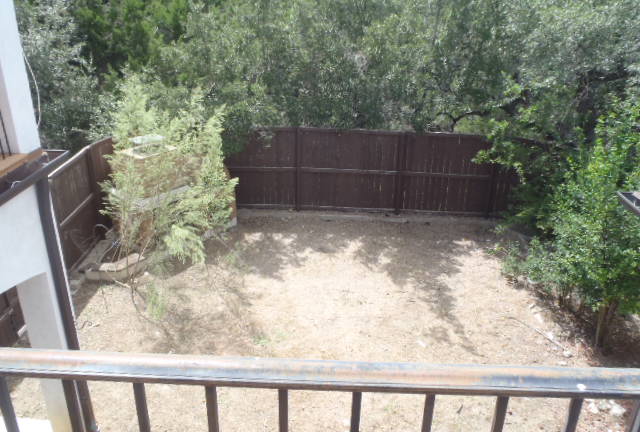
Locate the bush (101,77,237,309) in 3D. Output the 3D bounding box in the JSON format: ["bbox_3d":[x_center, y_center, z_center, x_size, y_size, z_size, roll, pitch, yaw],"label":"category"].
[{"bbox_3d":[-2.374,-0.304,7.906,2.050,3.300,1.800,1,22,0],"label":"bush"}]

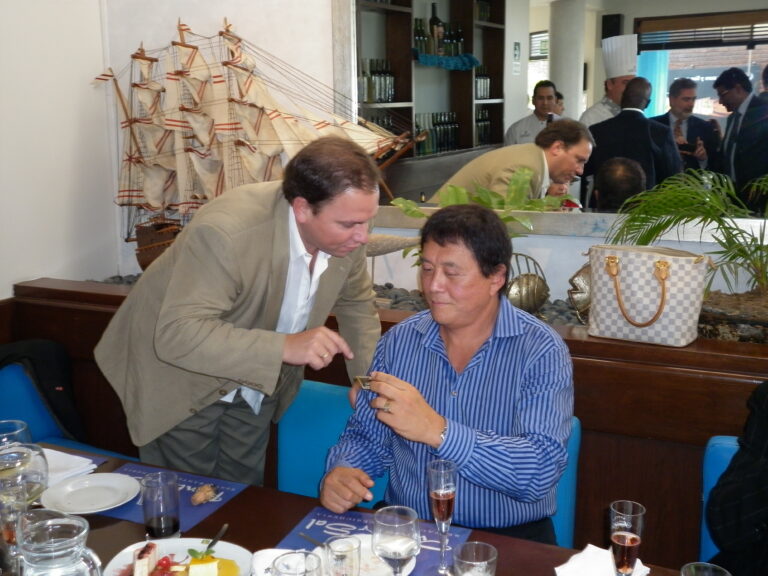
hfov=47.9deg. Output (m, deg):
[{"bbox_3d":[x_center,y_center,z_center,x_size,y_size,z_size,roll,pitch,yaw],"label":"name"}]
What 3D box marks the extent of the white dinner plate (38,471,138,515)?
[{"bbox_3d":[-0.675,0.480,1.993,0.215,0.024,0.215,-1,13,0],"label":"white dinner plate"}]

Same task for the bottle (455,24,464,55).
[{"bbox_3d":[0.637,-2.084,7.300,0.080,0.305,0.080,-1,13,0],"label":"bottle"}]

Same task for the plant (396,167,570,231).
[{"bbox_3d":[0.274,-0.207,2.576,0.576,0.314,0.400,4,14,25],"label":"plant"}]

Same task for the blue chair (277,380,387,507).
[{"bbox_3d":[-0.178,0.731,2.260,0.450,0.883,0.530,4,14,25],"label":"blue chair"}]

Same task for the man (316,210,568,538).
[{"bbox_3d":[0.132,0.533,1.939,0.560,1.395,0.720,4,14,25],"label":"man"}]

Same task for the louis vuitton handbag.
[{"bbox_3d":[0.701,0.008,2.315,0.295,0.240,0.160,6,15,30],"label":"louis vuitton handbag"}]

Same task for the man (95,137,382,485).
[{"bbox_3d":[-0.345,0.393,2.247,0.503,1.555,0.844,-12,16,-38],"label":"man"}]

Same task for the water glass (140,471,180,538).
[{"bbox_3d":[-0.466,0.460,1.813,0.076,0.125,0.076,-1,13,0],"label":"water glass"}]

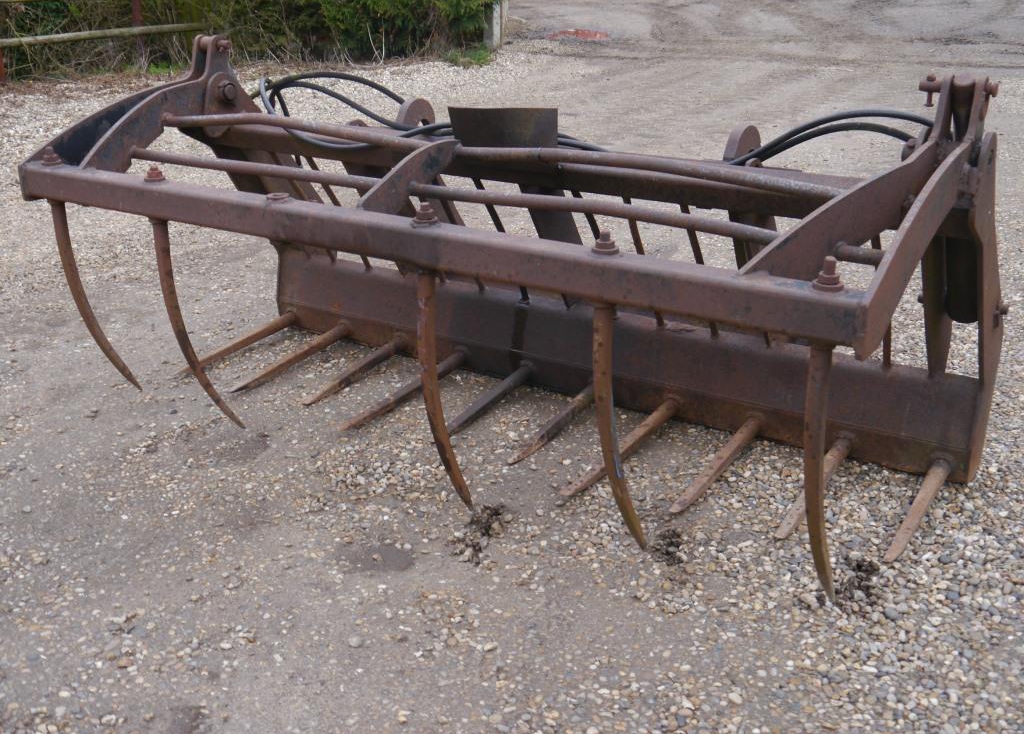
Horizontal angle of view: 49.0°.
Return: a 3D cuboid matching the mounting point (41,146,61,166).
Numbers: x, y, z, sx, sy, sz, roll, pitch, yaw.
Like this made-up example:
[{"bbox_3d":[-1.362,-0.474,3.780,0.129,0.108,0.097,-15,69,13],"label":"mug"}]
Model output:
[{"bbox_3d":[-1.286,-0.583,3.123,0.053,0.044,0.053,13,26,32],"label":"mounting point"}]

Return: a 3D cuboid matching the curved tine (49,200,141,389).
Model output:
[{"bbox_3d":[-1.232,-0.184,3.352,0.038,0.676,0.218,13,26,32],"label":"curved tine"}]

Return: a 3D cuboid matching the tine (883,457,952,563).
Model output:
[{"bbox_3d":[0.981,0.345,2.717,0.042,0.042,0.487,13,30,32],"label":"tine"}]

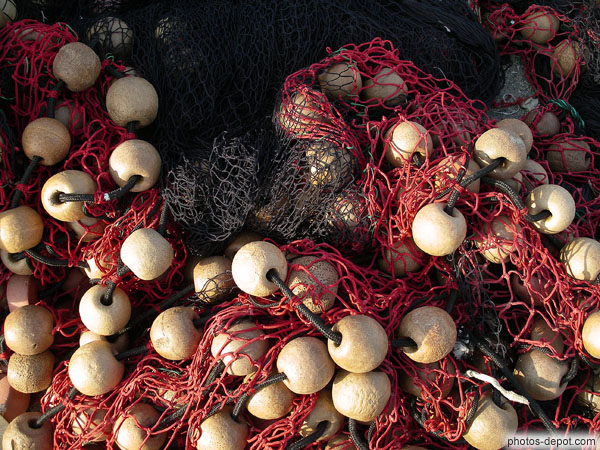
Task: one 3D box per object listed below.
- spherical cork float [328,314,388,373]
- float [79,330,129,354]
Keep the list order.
[{"bbox_3d":[0.101,0.206,1.109,0.102,0.099,0.102,0,53,0],"label":"spherical cork float"},{"bbox_3d":[-0.433,0.265,1.420,0.110,0.105,0.110,0,45,0],"label":"float"}]

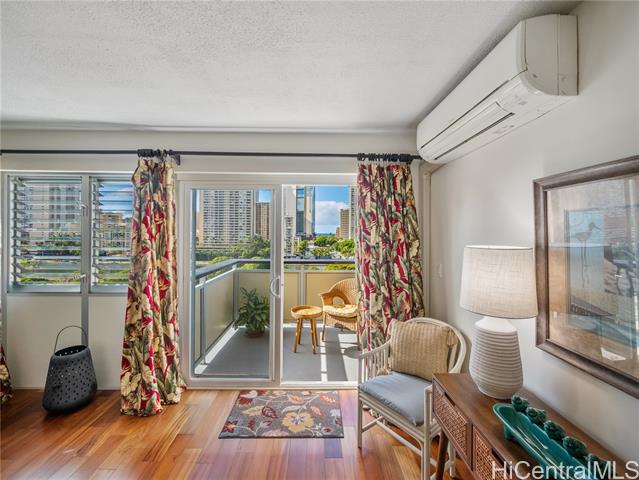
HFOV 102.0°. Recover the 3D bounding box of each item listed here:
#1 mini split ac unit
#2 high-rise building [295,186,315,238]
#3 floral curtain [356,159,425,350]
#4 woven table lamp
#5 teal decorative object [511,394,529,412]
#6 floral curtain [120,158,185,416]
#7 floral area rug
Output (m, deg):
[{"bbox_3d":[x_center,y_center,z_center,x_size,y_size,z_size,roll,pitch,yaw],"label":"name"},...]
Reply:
[{"bbox_3d":[0.985,-0.813,1.673,0.255,0.338,1.100,0,1,-2],"label":"mini split ac unit"},{"bbox_3d":[-20.001,-35.702,348.854,26.000,90.000,24.000,0,1,-2],"label":"high-rise building"},{"bbox_3d":[0.627,0.360,2.278,0.620,2.150,0.280,0,1,-2],"label":"floral curtain"},{"bbox_3d":[0.936,0.415,1.358,0.332,0.742,0.332,0,1,-2],"label":"woven table lamp"},{"bbox_3d":[0.932,0.756,1.206,0.066,0.066,0.062,0,1,-2],"label":"teal decorative object"},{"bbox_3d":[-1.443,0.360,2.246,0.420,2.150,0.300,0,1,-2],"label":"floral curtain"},{"bbox_3d":[-0.273,1.433,2.165,0.930,0.012,0.580,0,1,-2],"label":"floral area rug"}]

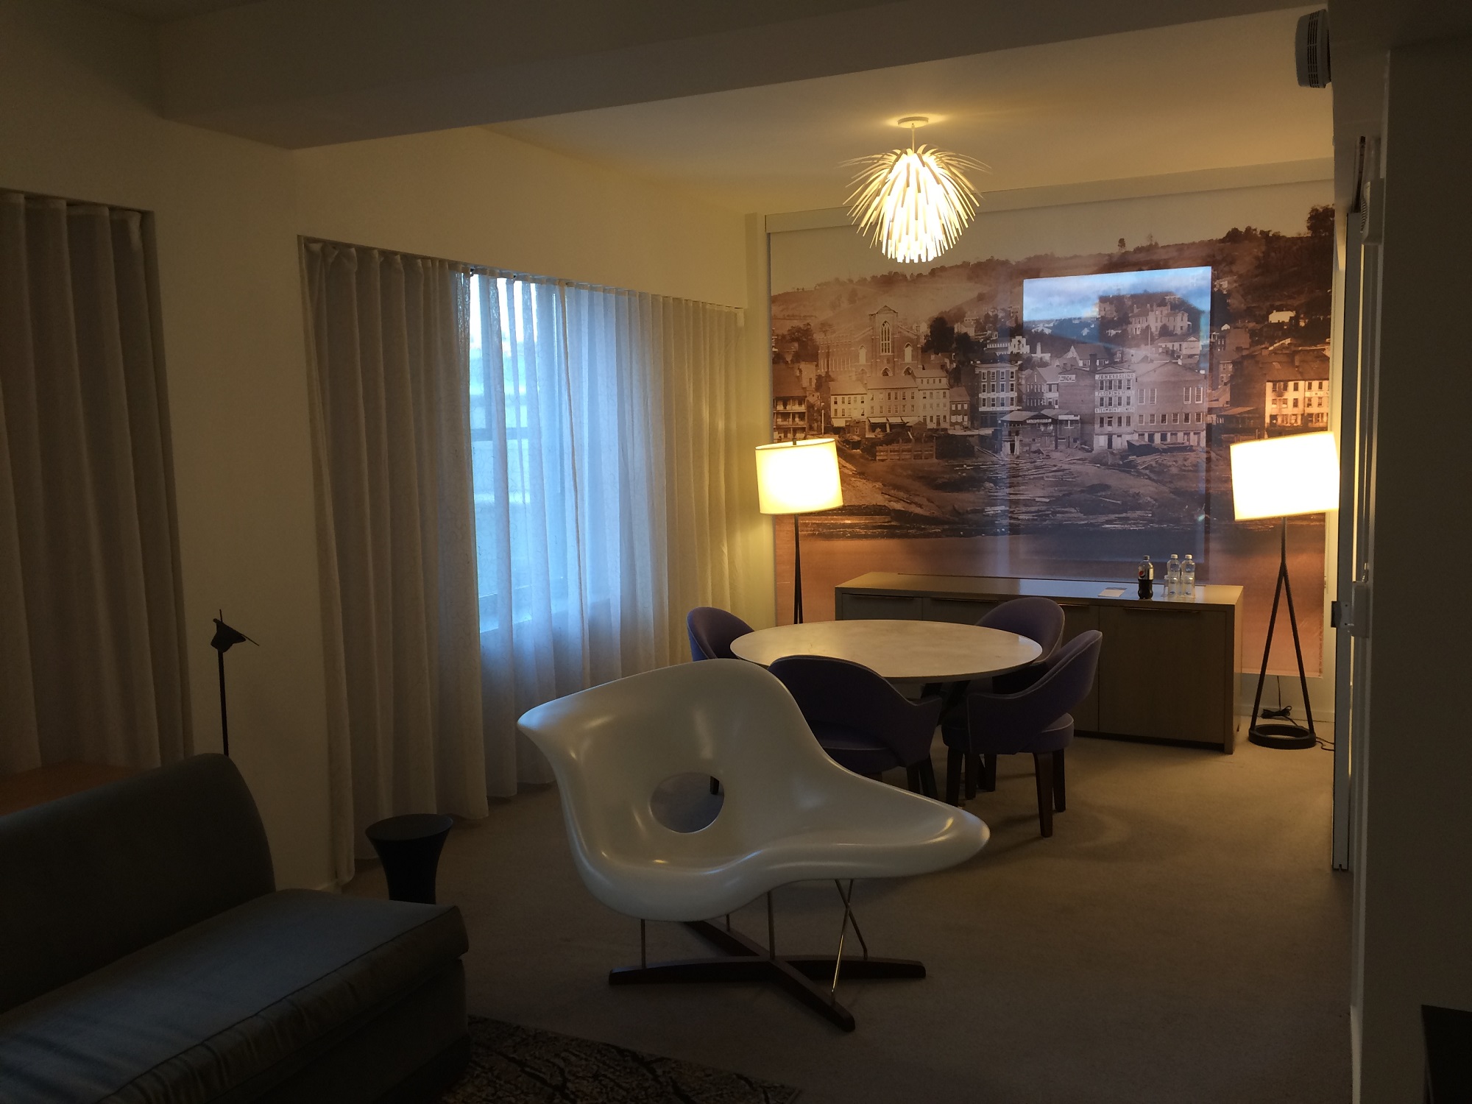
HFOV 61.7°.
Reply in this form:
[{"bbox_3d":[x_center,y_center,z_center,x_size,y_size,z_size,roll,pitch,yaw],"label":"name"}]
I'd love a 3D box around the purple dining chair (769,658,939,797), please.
[{"bbox_3d":[0.445,0.747,4.779,0.660,0.810,0.620,2,7,25],"label":"purple dining chair"}]

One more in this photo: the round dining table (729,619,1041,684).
[{"bbox_3d":[0.618,0.745,5.165,1.260,0.720,1.260,-1,6,0],"label":"round dining table"}]

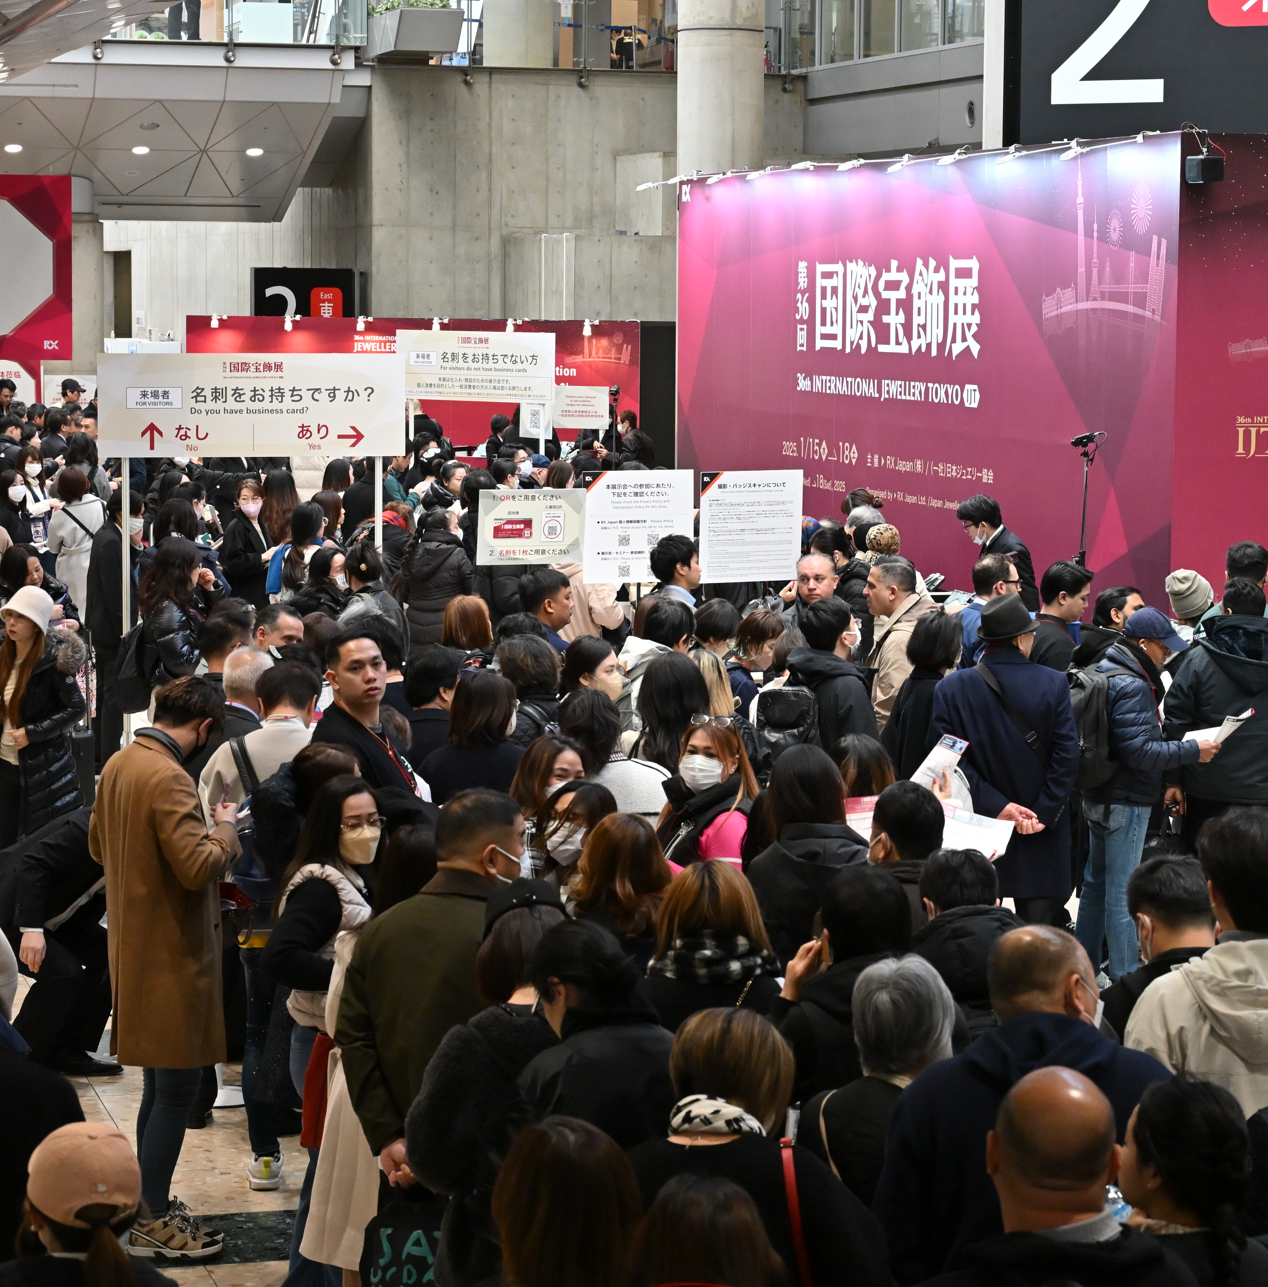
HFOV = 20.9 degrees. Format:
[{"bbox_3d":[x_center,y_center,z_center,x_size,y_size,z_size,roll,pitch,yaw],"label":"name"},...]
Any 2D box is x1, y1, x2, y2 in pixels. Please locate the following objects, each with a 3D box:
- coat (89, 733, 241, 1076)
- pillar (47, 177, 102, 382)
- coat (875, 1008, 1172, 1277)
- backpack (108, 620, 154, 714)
[{"bbox_3d":[-1.479,0.817,10.800,0.420,1.030,0.480,-2,6,-20],"label":"coat"},{"bbox_3d":[-7.929,-4.260,48.500,0.870,4.550,0.870,1,6,0],"label":"pillar"},{"bbox_3d":[0.790,1.124,6.900,0.580,0.750,0.380,2,6,10],"label":"coat"},{"bbox_3d":[-2.835,0.136,19.400,0.190,0.500,0.290,-2,6,-20],"label":"backpack"}]

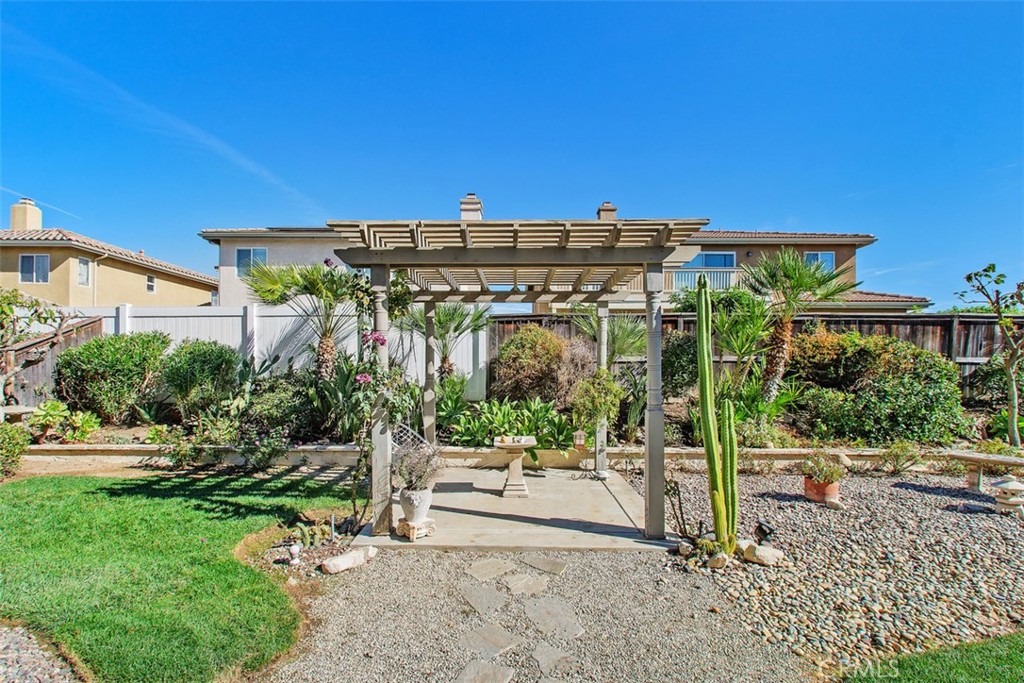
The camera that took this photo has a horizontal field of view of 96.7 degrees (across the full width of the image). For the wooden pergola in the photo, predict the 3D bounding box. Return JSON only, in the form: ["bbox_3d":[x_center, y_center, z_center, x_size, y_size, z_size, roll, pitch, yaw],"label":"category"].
[{"bbox_3d":[0.060,0.410,4.900,3.040,2.530,2.980,0,-2,0],"label":"wooden pergola"}]

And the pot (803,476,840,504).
[{"bbox_3d":[3.372,1.610,4.950,0.370,0.280,0.370,0,-3,0],"label":"pot"}]

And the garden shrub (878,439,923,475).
[{"bbox_3d":[5.165,1.529,6.050,0.580,0.480,0.500,0,-3,0],"label":"garden shrub"}]

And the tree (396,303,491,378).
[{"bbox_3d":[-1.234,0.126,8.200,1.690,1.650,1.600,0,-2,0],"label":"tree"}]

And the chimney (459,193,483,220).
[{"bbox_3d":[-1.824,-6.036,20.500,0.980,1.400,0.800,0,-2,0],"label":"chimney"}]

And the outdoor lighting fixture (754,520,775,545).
[{"bbox_3d":[2.081,1.574,3.750,0.150,0.190,0.150,2,-3,-30],"label":"outdoor lighting fixture"}]

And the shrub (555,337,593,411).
[{"bbox_3d":[1.126,0.559,8.200,0.750,1.320,0.750,0,-3,0],"label":"shrub"}]

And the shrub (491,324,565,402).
[{"bbox_3d":[0.261,0.414,8.200,1.350,1.500,1.200,0,-3,0],"label":"shrub"}]

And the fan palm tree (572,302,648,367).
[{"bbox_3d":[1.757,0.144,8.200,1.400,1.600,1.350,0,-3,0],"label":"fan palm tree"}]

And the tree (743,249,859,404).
[{"bbox_3d":[4.927,-0.274,7.800,1.750,2.680,1.700,0,-2,0],"label":"tree"}]

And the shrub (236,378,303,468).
[{"bbox_3d":[-3.517,1.189,6.600,0.950,1.280,0.900,0,-3,0],"label":"shrub"}]

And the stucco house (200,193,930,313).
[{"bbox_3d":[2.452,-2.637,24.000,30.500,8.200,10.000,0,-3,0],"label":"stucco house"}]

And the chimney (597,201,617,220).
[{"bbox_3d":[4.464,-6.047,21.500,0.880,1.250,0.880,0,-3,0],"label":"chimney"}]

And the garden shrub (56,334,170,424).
[{"bbox_3d":[-6.759,0.626,7.700,1.680,1.530,1.400,0,-2,0],"label":"garden shrub"}]

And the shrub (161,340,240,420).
[{"bbox_3d":[-5.339,0.668,7.800,1.220,1.350,1.080,0,-2,0],"label":"shrub"}]

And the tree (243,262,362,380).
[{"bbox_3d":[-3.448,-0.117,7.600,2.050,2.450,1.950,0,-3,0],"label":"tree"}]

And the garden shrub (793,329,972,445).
[{"bbox_3d":[6.065,0.688,7.450,2.650,1.750,1.750,0,-2,0],"label":"garden shrub"}]

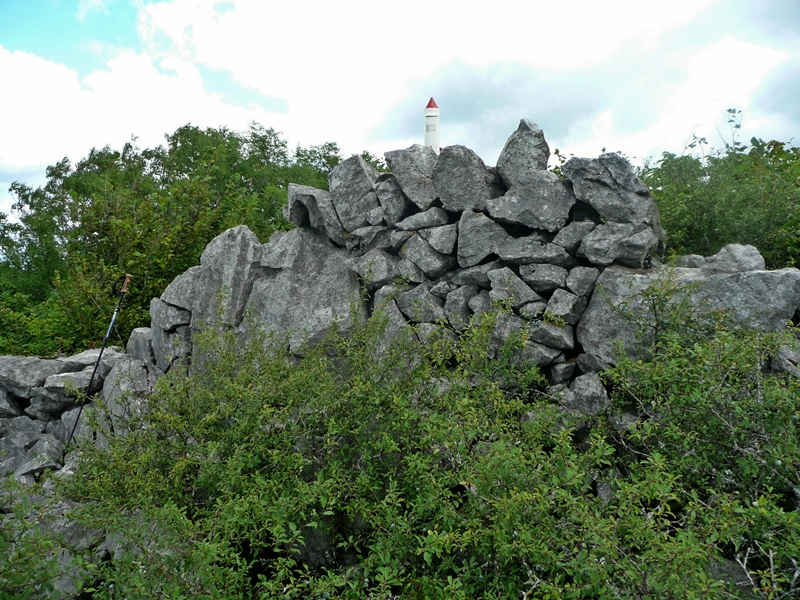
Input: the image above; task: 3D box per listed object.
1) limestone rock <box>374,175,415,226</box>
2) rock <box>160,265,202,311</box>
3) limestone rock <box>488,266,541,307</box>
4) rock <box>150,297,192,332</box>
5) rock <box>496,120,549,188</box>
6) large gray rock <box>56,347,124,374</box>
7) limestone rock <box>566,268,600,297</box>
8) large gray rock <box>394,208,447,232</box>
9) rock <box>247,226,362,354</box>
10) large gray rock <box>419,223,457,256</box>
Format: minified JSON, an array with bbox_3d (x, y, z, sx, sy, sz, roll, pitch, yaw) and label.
[{"bbox_3d":[-0.067,-0.746,4.850,0.259,0.399,0.280,0,2,0],"label":"limestone rock"},{"bbox_3d":[-1.621,-0.093,4.800,0.306,0.336,0.320,0,2,0],"label":"rock"},{"bbox_3d":[0.830,-0.086,4.650,0.396,0.290,0.280,0,2,0],"label":"limestone rock"},{"bbox_3d":[-1.566,0.106,4.425,0.276,0.229,0.250,0,-2,0],"label":"rock"},{"bbox_3d":[1.000,-1.174,5.220,0.409,0.556,0.340,0,-2,0],"label":"rock"},{"bbox_3d":[-2.002,0.393,4.200,0.454,0.196,0.340,0,-3,0],"label":"large gray rock"},{"bbox_3d":[1.248,-0.126,4.400,0.231,0.204,0.210,0,-3,0],"label":"limestone rock"},{"bbox_3d":[0.160,-0.600,4.825,0.396,0.161,0.250,0,-2,0],"label":"large gray rock"},{"bbox_3d":[-0.687,-0.061,4.610,0.818,0.873,0.420,0,-2,0],"label":"rock"},{"bbox_3d":[0.272,-0.439,4.700,0.272,0.215,0.240,0,2,0],"label":"large gray rock"}]

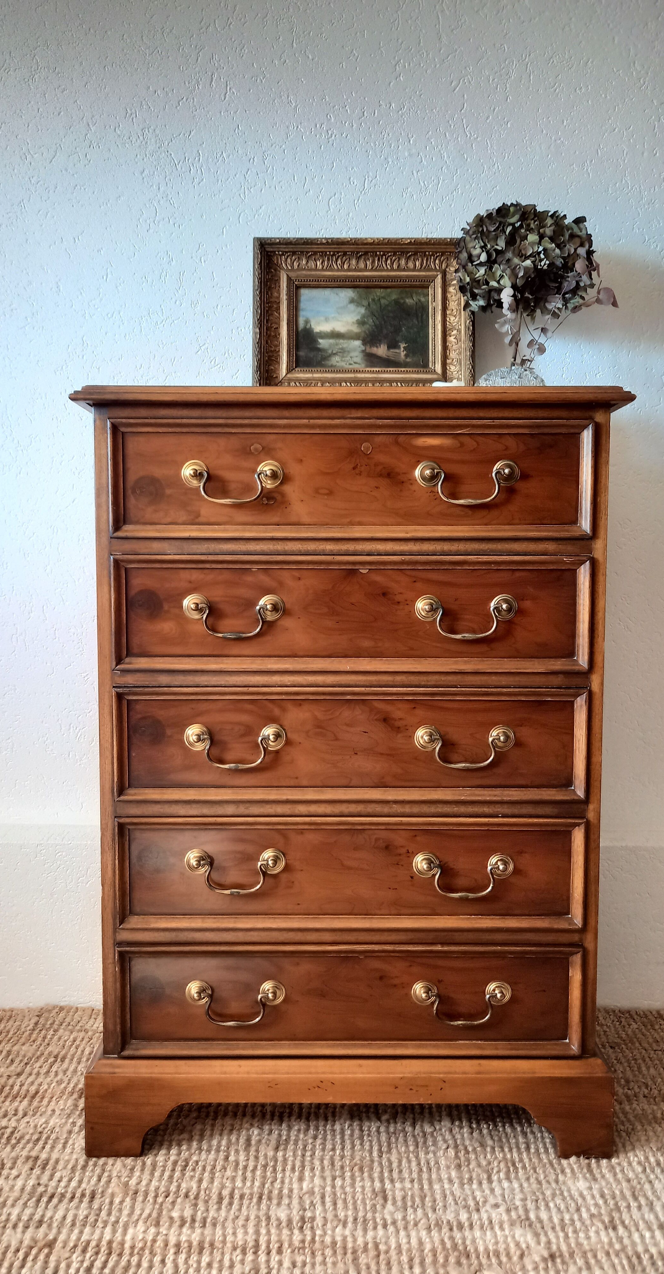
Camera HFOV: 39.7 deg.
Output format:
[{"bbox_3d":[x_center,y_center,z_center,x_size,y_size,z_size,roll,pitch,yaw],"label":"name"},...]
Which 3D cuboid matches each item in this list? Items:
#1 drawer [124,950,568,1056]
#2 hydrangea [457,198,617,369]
[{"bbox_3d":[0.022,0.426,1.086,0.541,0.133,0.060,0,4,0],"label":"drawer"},{"bbox_3d":[0.265,-0.456,1.192,0.211,0.208,0.180,0,4,0],"label":"hydrangea"}]

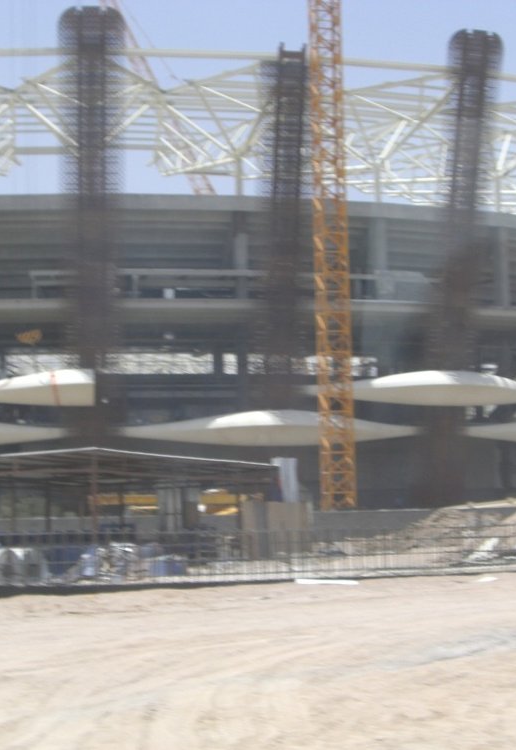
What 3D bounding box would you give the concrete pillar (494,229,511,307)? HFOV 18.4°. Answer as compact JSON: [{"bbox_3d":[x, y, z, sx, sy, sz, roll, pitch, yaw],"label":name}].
[{"bbox_3d":[21.591,-9.596,139.742,0.900,7.727,0.900,2,-6,-30],"label":"concrete pillar"}]

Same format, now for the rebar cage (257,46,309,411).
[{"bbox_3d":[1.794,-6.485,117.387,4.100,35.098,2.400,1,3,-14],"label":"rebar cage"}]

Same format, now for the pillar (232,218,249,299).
[{"bbox_3d":[-1.436,-9.691,130.365,0.900,7.387,0.900,0,-6,-14],"label":"pillar"}]

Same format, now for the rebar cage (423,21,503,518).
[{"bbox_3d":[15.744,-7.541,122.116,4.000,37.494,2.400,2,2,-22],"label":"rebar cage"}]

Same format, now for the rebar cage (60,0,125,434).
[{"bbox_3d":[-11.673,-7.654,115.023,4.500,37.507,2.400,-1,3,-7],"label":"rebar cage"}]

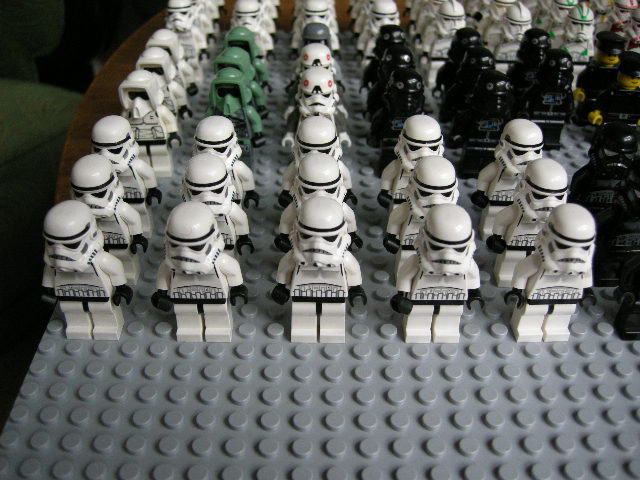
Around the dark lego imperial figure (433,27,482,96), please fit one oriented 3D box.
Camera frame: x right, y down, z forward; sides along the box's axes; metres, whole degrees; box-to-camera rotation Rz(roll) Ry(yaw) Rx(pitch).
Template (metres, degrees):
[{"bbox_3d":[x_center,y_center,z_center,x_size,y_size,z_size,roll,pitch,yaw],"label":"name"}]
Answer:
[{"bbox_3d":[0.062,-0.071,0.289,0.025,0.043,0.014,0,36,-1],"label":"dark lego imperial figure"}]

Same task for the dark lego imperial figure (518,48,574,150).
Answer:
[{"bbox_3d":[0.093,-0.056,0.271,0.025,0.043,0.015,0,36,-1],"label":"dark lego imperial figure"}]

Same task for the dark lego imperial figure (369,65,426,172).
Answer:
[{"bbox_3d":[0.031,-0.042,0.247,0.025,0.043,0.015,0,36,-1],"label":"dark lego imperial figure"}]

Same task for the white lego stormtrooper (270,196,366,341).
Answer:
[{"bbox_3d":[0.000,0.010,0.175,0.025,0.043,0.015,0,36,-1],"label":"white lego stormtrooper"}]

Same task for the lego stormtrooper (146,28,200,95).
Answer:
[{"bbox_3d":[-0.064,-0.070,0.285,0.025,0.043,0.015,0,36,-1],"label":"lego stormtrooper"}]

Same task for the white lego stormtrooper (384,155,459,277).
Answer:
[{"bbox_3d":[0.032,-0.004,0.195,0.025,0.043,0.015,0,36,-1],"label":"white lego stormtrooper"}]

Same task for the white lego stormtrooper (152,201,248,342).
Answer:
[{"bbox_3d":[-0.032,0.009,0.175,0.025,0.043,0.015,0,36,-1],"label":"white lego stormtrooper"}]

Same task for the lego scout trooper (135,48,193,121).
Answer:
[{"bbox_3d":[-0.065,-0.057,0.268,0.025,0.043,0.015,0,36,-1],"label":"lego scout trooper"}]

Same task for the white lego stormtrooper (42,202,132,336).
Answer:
[{"bbox_3d":[-0.064,0.009,0.178,0.025,0.043,0.014,0,36,-1],"label":"white lego stormtrooper"}]

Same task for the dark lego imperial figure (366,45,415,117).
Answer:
[{"bbox_3d":[0.031,-0.056,0.266,0.025,0.043,0.015,0,36,-1],"label":"dark lego imperial figure"}]

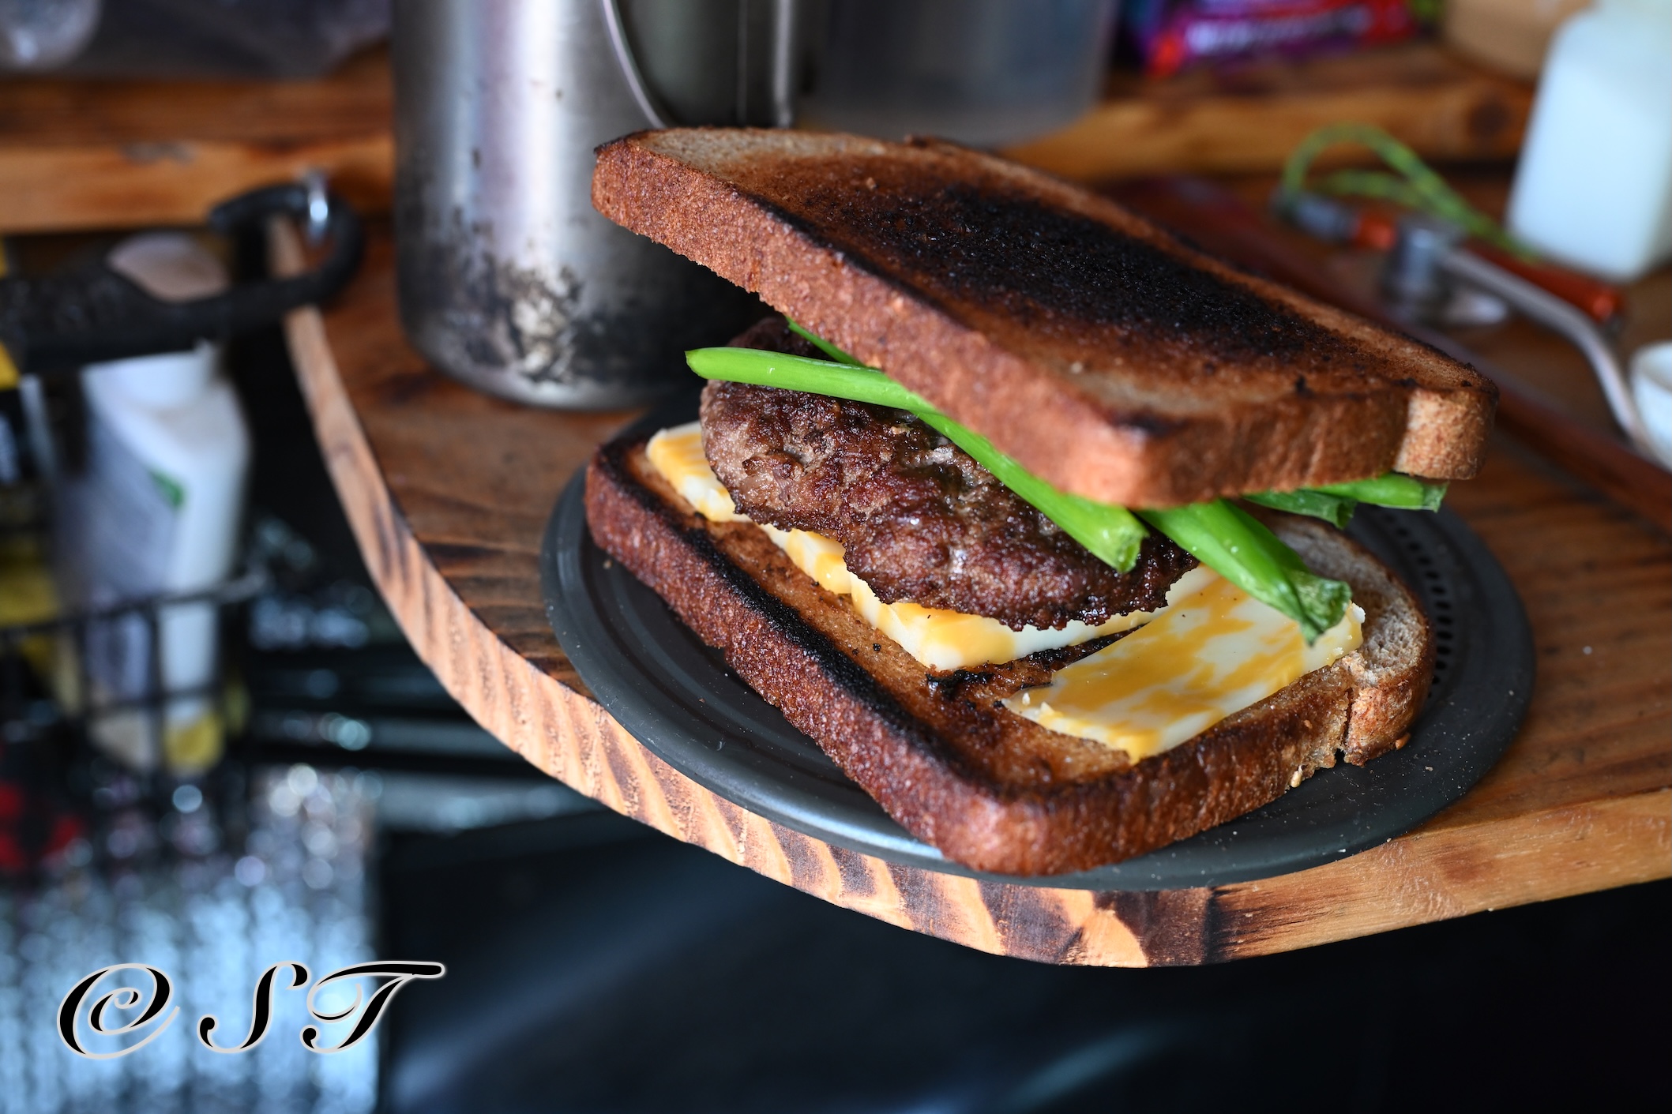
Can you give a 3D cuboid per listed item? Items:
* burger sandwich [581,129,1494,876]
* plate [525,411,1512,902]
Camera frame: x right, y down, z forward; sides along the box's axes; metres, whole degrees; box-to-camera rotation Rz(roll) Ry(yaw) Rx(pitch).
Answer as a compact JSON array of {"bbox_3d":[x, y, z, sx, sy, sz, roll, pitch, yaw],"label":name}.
[{"bbox_3d":[0.031,-0.023,0.389,0.109,0.072,0.129,-21,40,-34],"label":"burger sandwich"},{"bbox_3d":[0.035,0.004,0.419,0.176,0.012,0.176,3,32,-2],"label":"plate"}]

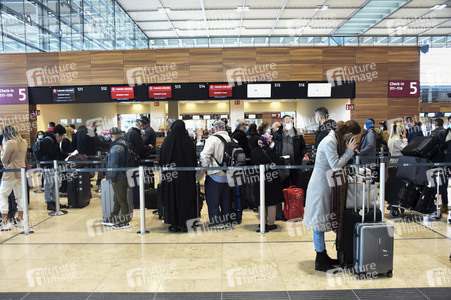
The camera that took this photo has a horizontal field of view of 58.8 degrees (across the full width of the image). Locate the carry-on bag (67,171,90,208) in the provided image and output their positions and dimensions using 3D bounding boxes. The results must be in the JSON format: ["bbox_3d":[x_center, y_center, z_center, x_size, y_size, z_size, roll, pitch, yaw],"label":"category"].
[{"bbox_3d":[-2.990,0.776,8.184,0.290,0.750,0.500,-1,3,0],"label":"carry-on bag"}]

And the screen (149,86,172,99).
[{"bbox_3d":[-2.426,-2.146,14.976,0.890,0.490,0.080,-1,3,0],"label":"screen"}]

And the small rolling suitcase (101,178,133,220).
[{"bbox_3d":[-1.896,0.863,7.000,0.470,0.730,0.290,0,3,6],"label":"small rolling suitcase"}]

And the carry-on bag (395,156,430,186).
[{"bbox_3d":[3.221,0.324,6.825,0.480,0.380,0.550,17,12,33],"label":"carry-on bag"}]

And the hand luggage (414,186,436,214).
[{"bbox_3d":[3.441,0.870,6.900,0.220,0.410,0.380,19,8,15],"label":"hand luggage"}]

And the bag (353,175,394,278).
[{"bbox_3d":[1.549,0.786,4.188,0.355,1.030,0.240,-1,3,1],"label":"bag"}]

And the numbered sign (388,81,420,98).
[{"bbox_3d":[6.660,-2.251,14.927,1.158,0.629,0.050,-1,3,0],"label":"numbered sign"}]

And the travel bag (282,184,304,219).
[{"bbox_3d":[1.172,0.879,6.853,0.300,0.570,0.220,-2,3,-20],"label":"travel bag"}]

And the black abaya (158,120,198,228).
[{"bbox_3d":[-0.733,0.367,6.220,0.600,1.630,0.420,-1,3,0],"label":"black abaya"}]

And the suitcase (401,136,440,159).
[{"bbox_3d":[3.291,-0.042,6.750,0.380,0.180,0.560,-39,3,0],"label":"suitcase"}]

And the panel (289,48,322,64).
[{"bbox_3d":[3.048,-3.510,15.073,1.250,0.630,0.050,-1,3,0],"label":"panel"}]

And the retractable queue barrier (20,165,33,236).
[{"bbox_3d":[-2.995,0.759,5.991,0.200,0.990,0.200,-1,4,0],"label":"retractable queue barrier"}]

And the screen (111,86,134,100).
[{"bbox_3d":[-3.894,-2.150,15.190,0.890,0.510,0.090,-1,3,0],"label":"screen"}]

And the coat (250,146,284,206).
[{"bbox_3d":[0.666,0.409,6.350,0.420,0.950,0.500,-3,4,-33],"label":"coat"}]

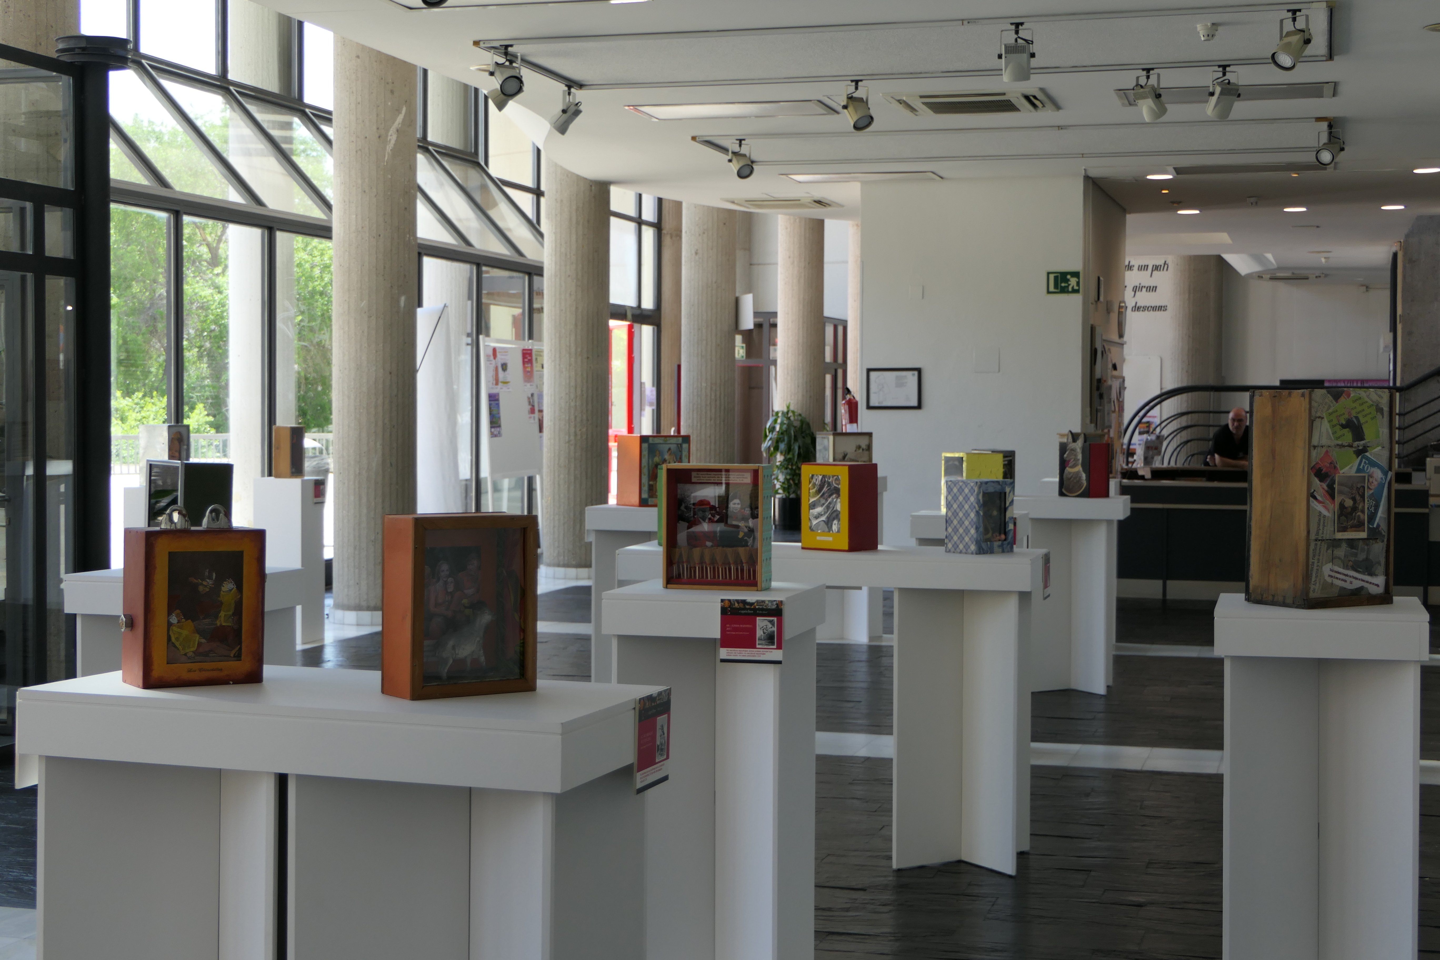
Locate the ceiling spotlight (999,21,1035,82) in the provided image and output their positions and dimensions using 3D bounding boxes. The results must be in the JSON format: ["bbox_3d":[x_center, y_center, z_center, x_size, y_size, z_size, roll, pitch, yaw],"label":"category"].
[{"bbox_3d":[1.459,-2.104,10.037,0.170,0.285,0.200,0,2,6],"label":"ceiling spotlight"}]

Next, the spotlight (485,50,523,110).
[{"bbox_3d":[-1.121,-2.107,10.667,0.170,0.300,0.210,-1,2,-22],"label":"spotlight"}]

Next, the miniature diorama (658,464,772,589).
[{"bbox_3d":[-0.004,0.121,5.351,0.261,0.322,0.134,1,2,12],"label":"miniature diorama"}]

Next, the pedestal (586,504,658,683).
[{"bbox_3d":[-0.344,0.658,10.209,0.510,1.050,0.510,1,2,15],"label":"pedestal"}]

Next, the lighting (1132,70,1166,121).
[{"bbox_3d":[2.372,-2.118,11.243,0.155,0.290,0.185,2,3,43],"label":"lighting"}]

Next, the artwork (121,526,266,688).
[{"bbox_3d":[-0.944,0.227,3.669,0.215,0.276,0.125,-1,2,-31],"label":"artwork"}]

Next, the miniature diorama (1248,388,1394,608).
[{"bbox_3d":[1.443,0.041,4.901,0.275,0.510,0.190,-1,2,-31],"label":"miniature diorama"}]

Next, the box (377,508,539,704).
[{"bbox_3d":[-0.430,0.205,3.389,0.230,0.295,0.108,-1,3,-35],"label":"box"}]

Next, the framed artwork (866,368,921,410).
[{"bbox_3d":[1.475,-0.771,17.295,0.447,0.350,0.030,1,2,15],"label":"framed artwork"}]

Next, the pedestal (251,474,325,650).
[{"bbox_3d":[-2.703,0.502,12.822,0.334,1.022,0.288,1,2,18],"label":"pedestal"}]

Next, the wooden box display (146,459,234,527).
[{"bbox_3d":[-1.424,0.102,5.476,0.133,0.304,0.275,-1,2,-33],"label":"wooden box display"}]

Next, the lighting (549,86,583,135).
[{"bbox_3d":[-0.925,-2.227,12.287,0.200,0.297,0.160,1,2,23],"label":"lighting"}]

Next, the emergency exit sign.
[{"bbox_3d":[2.869,-1.642,16.999,0.300,0.200,0.020,1,2,17],"label":"emergency exit sign"}]

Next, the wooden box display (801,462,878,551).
[{"bbox_3d":[0.399,0.090,6.774,0.189,0.283,0.168,2,3,38],"label":"wooden box display"}]

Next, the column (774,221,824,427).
[{"bbox_3d":[1.026,-1.472,25.864,0.600,4.200,0.600,1,2,15],"label":"column"}]

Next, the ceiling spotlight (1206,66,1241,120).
[{"bbox_3d":[2.780,-2.140,11.277,0.155,0.280,0.180,-1,2,-25],"label":"ceiling spotlight"}]

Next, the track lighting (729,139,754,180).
[{"bbox_3d":[0.153,-2.272,14.446,0.160,0.282,0.200,-1,2,-31],"label":"track lighting"}]

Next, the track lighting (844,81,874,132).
[{"bbox_3d":[0.800,-2.173,11.846,0.160,0.292,0.200,-1,2,-31],"label":"track lighting"}]

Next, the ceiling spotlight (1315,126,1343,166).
[{"bbox_3d":[3.987,-2.180,13.327,0.200,0.277,0.160,-1,3,-42],"label":"ceiling spotlight"}]

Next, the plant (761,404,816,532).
[{"bbox_3d":[0.847,-0.142,25.311,0.620,1.570,0.620,1,2,15],"label":"plant"}]

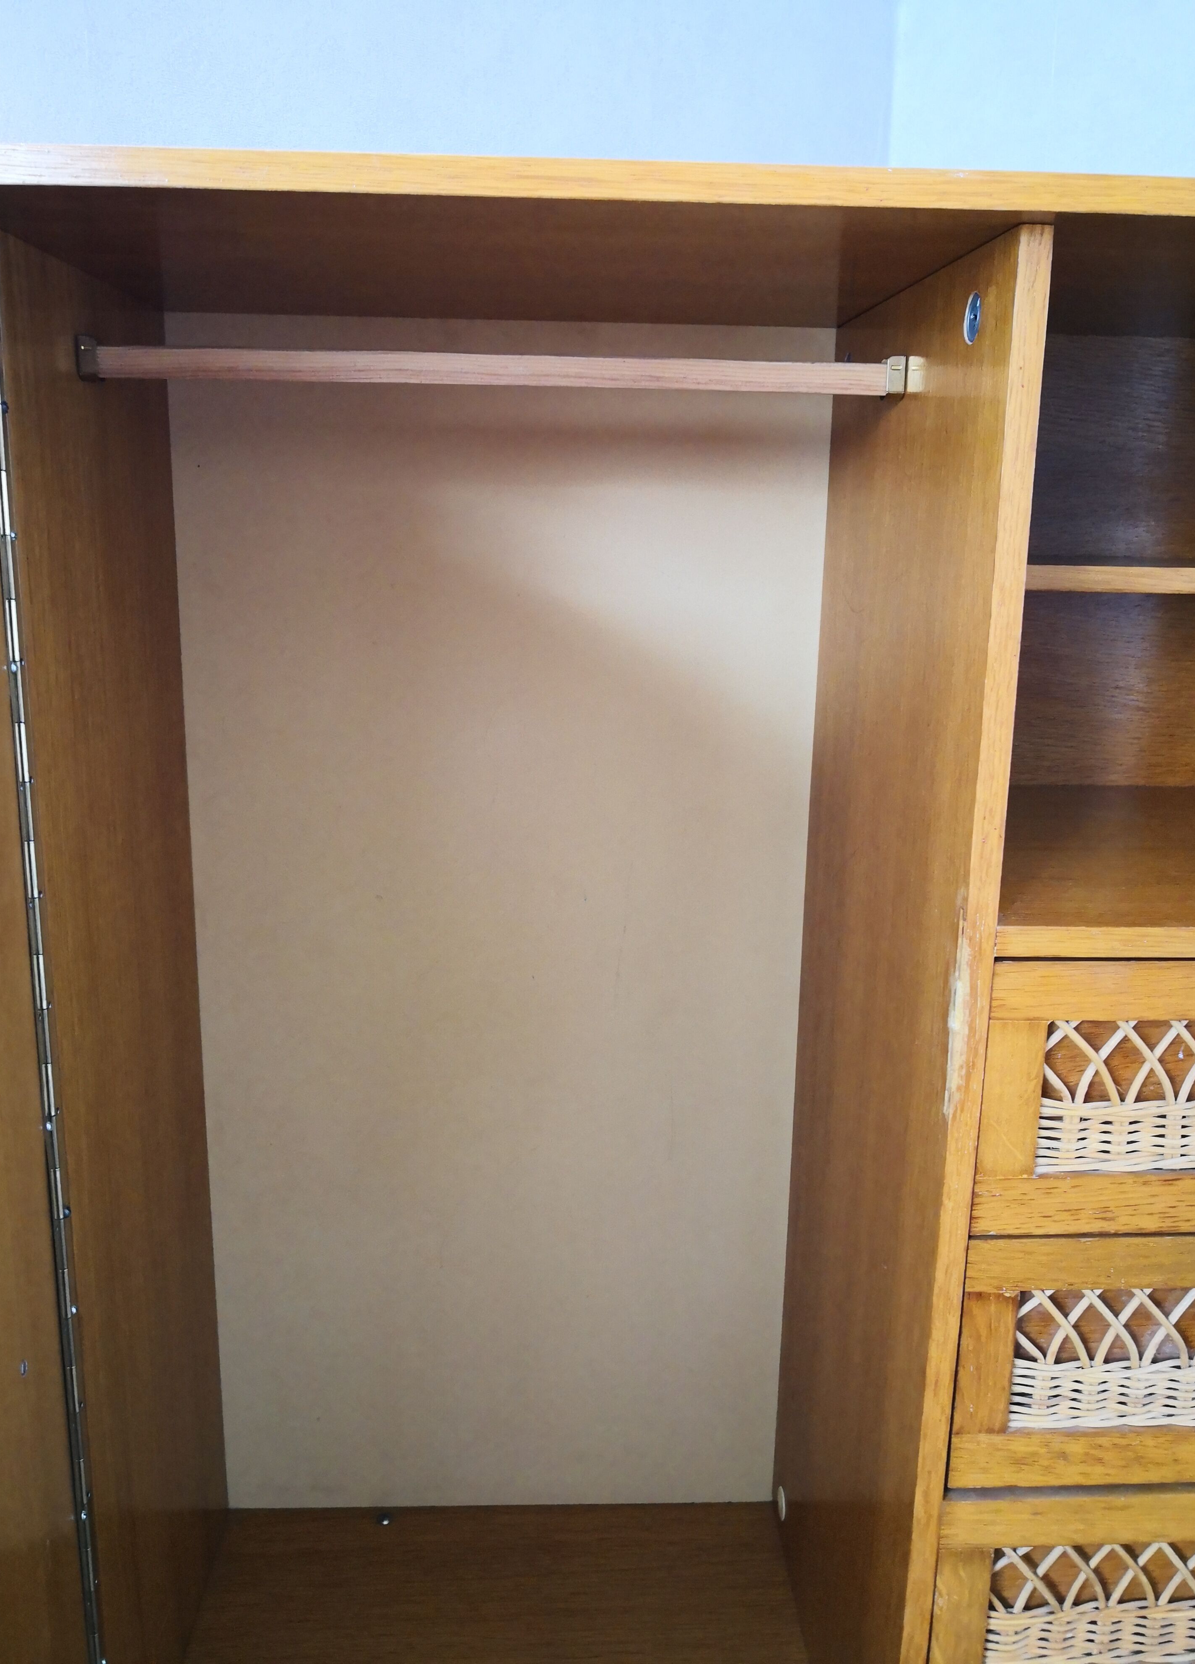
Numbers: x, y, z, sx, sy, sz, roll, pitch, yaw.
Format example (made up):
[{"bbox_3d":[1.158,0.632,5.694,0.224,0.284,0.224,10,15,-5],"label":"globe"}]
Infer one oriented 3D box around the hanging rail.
[{"bbox_3d":[-0.058,-0.277,0.779,0.490,0.021,0.019,0,13,-3],"label":"hanging rail"}]

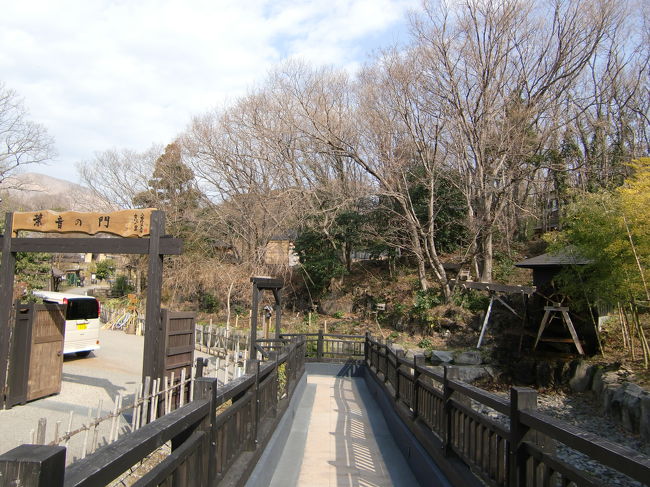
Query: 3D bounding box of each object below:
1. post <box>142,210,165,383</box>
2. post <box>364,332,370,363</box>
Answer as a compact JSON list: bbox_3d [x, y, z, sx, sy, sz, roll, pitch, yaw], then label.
[{"bbox_3d":[-2.743,1.120,8.425,0.175,3.330,0.175,0,-6,14],"label":"post"},{"bbox_3d":[1.060,2.557,13.021,0.130,0.760,0.130,1,-5,1],"label":"post"}]

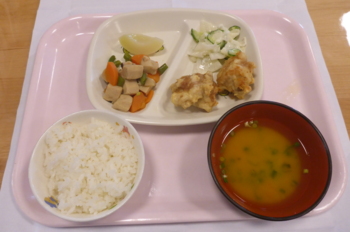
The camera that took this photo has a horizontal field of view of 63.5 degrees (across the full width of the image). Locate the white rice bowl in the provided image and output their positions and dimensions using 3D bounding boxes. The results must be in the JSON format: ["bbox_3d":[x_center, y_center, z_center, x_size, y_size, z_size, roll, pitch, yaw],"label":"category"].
[{"bbox_3d":[-0.087,0.057,0.308,0.113,0.056,0.113,0,64,0],"label":"white rice bowl"}]

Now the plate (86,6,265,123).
[{"bbox_3d":[-0.002,-0.067,0.385,0.233,0.027,0.188,-2,64,-1],"label":"plate"}]

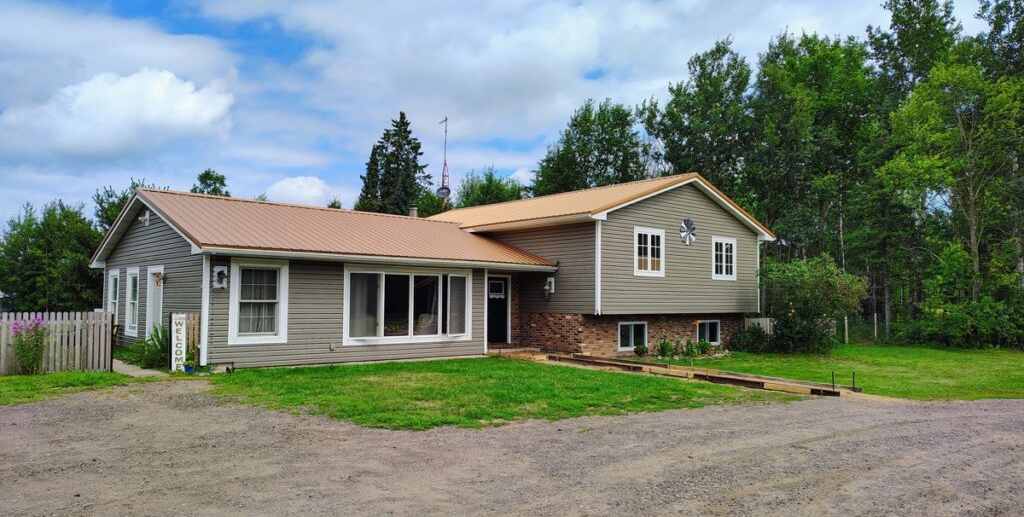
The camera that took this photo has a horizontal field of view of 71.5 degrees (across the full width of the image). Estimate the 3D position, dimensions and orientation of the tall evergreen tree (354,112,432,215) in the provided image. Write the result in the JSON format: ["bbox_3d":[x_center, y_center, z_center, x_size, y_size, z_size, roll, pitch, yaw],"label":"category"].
[{"bbox_3d":[-7.416,-2.550,44.567,6.200,13.534,6.200,1,-4,-10],"label":"tall evergreen tree"}]

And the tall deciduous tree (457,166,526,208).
[{"bbox_3d":[-1.536,-0.979,51.636,6.500,11.377,6.500,0,-4,-2],"label":"tall deciduous tree"}]

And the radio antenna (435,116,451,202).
[{"bbox_3d":[-3.285,-1.651,33.668,0.750,10.397,0.700,1,-4,-6],"label":"radio antenna"}]

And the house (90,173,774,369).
[{"bbox_3d":[-1.866,0.118,24.332,20.130,5.702,12.606,4,-5,-43],"label":"house"}]

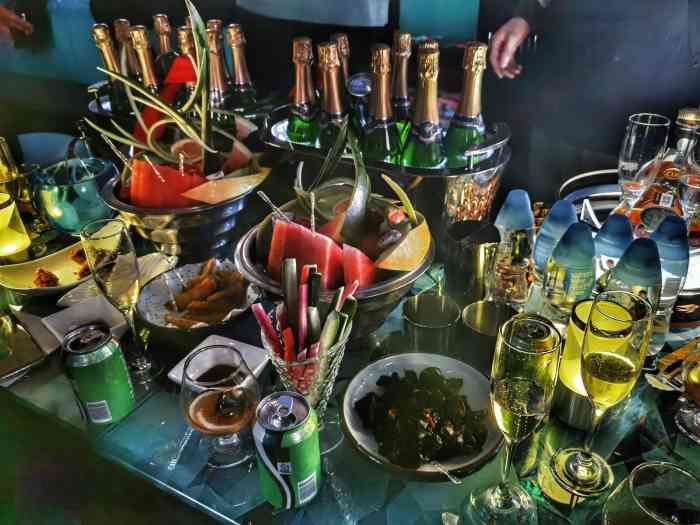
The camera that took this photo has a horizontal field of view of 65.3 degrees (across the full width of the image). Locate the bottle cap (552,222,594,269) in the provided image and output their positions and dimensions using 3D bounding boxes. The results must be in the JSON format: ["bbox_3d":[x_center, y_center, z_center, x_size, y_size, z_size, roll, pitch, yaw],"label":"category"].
[{"bbox_3d":[0.305,-0.026,0.745,0.060,0.058,0.060,-2,29,1],"label":"bottle cap"}]

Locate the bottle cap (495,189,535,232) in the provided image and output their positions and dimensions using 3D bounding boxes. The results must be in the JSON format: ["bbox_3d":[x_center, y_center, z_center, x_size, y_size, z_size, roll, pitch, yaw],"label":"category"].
[{"bbox_3d":[0.260,-0.084,0.854,0.062,0.053,0.062,0,30,0],"label":"bottle cap"}]

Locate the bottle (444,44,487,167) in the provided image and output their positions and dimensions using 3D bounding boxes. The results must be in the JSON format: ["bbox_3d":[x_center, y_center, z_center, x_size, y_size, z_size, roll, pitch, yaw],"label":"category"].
[{"bbox_3d":[0.217,-0.236,1.006,0.088,0.316,0.088,-1,29,-1],"label":"bottle"}]

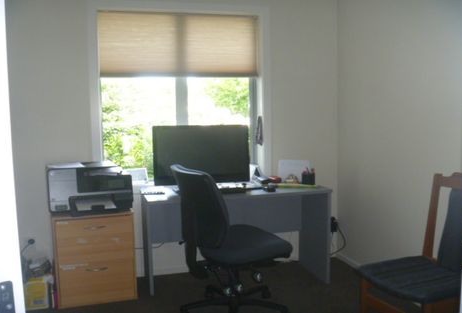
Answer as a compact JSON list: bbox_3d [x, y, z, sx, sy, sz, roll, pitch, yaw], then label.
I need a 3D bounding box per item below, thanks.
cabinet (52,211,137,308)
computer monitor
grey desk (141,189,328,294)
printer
[{"bbox_3d":[-0.971,0.690,3.331,0.534,0.627,0.433,-2,5,-14],"label":"cabinet"},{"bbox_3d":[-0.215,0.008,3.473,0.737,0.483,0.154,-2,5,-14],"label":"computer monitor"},{"bbox_3d":[0.049,0.615,3.549,1.381,0.698,0.506,-2,5,-14],"label":"grey desk"},{"bbox_3d":[-0.983,0.211,3.253,0.535,0.338,0.435,-2,5,-14],"label":"printer"}]

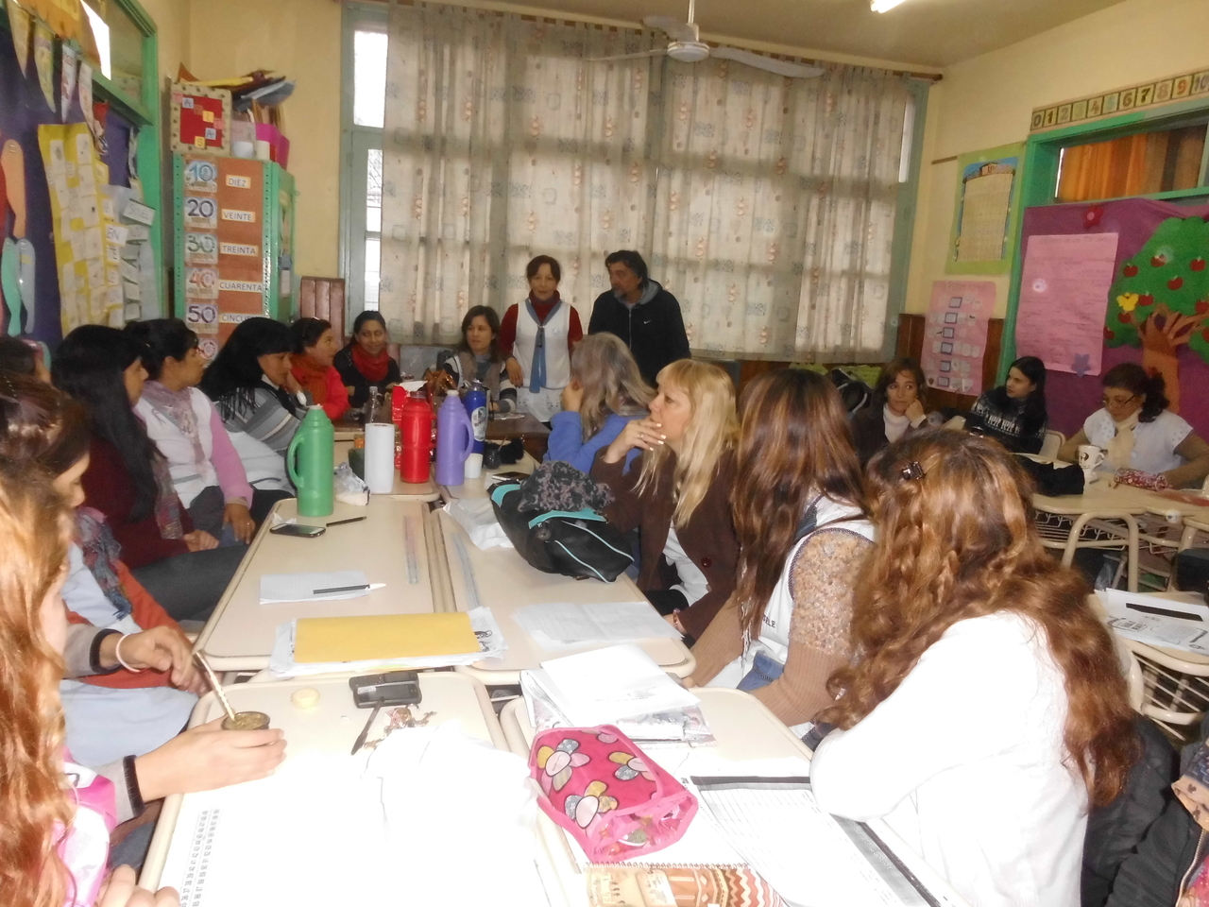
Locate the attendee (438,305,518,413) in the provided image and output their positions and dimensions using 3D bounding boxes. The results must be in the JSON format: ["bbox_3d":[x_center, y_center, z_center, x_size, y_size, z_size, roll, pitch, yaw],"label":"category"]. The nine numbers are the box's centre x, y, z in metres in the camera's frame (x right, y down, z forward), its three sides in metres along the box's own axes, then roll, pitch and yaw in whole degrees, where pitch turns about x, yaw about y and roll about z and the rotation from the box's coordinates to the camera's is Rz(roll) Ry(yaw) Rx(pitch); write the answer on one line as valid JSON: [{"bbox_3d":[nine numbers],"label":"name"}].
[{"bbox_3d":[-0.606,-0.073,4.459,0.470,1.270,0.680,1,11,-13],"label":"attendee"}]

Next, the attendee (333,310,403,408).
[{"bbox_3d":[-1.147,-0.057,4.349,0.460,1.240,0.680,1,11,-16],"label":"attendee"}]

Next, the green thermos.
[{"bbox_3d":[-0.833,0.018,2.572,0.136,0.305,0.106,0,11,-18],"label":"green thermos"}]

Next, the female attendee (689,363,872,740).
[{"bbox_3d":[0.342,0.475,1.931,0.620,1.290,0.480,6,10,16],"label":"female attendee"}]

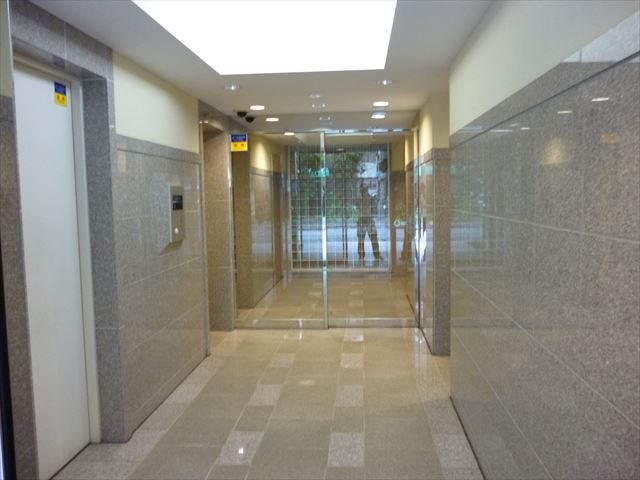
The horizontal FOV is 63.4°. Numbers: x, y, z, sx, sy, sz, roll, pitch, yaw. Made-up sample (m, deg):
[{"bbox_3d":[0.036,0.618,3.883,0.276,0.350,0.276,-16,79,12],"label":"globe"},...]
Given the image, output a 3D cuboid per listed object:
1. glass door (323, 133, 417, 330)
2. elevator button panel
[{"bbox_3d":[0.546,-0.083,5.524,0.978,2.095,0.050,-1,5,5],"label":"glass door"},{"bbox_3d":[-1.104,-0.202,4.004,0.030,0.420,0.301,-1,5,5],"label":"elevator button panel"}]

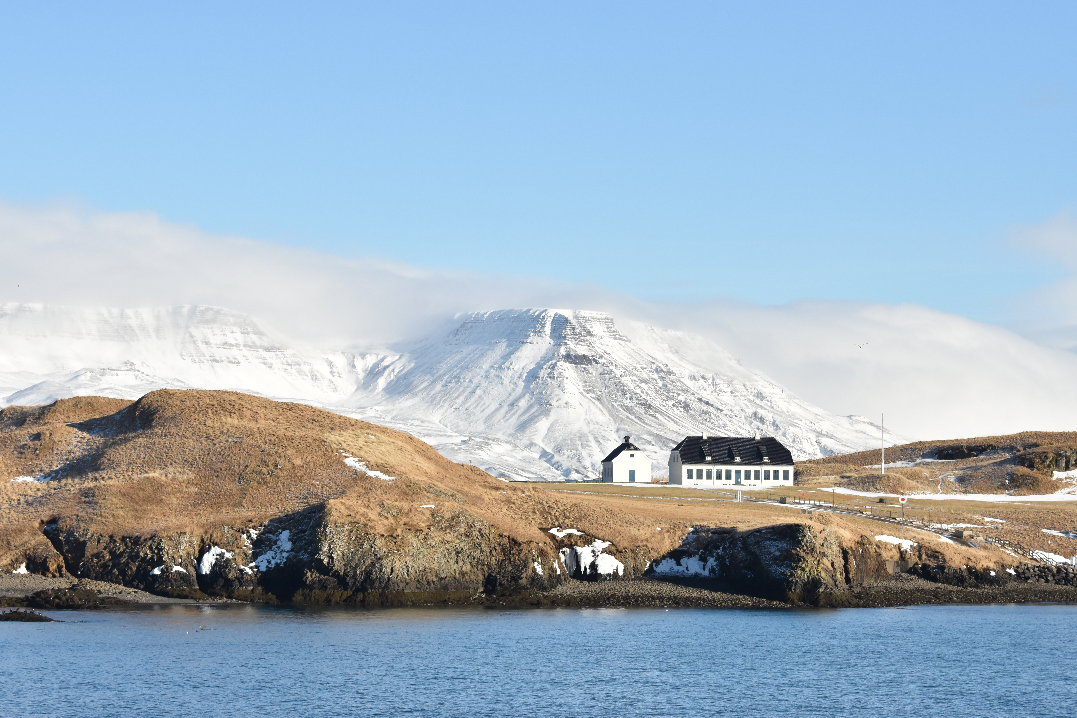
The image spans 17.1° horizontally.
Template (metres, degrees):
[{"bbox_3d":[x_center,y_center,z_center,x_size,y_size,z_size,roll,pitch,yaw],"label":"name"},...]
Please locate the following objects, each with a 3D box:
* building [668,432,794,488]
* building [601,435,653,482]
[{"bbox_3d":[40.441,21.063,752.708,24.200,11.419,11.700,1,-3,-12],"label":"building"},{"bbox_3d":[18.560,21.126,754.803,8.200,9.925,10.300,1,-3,-12],"label":"building"}]

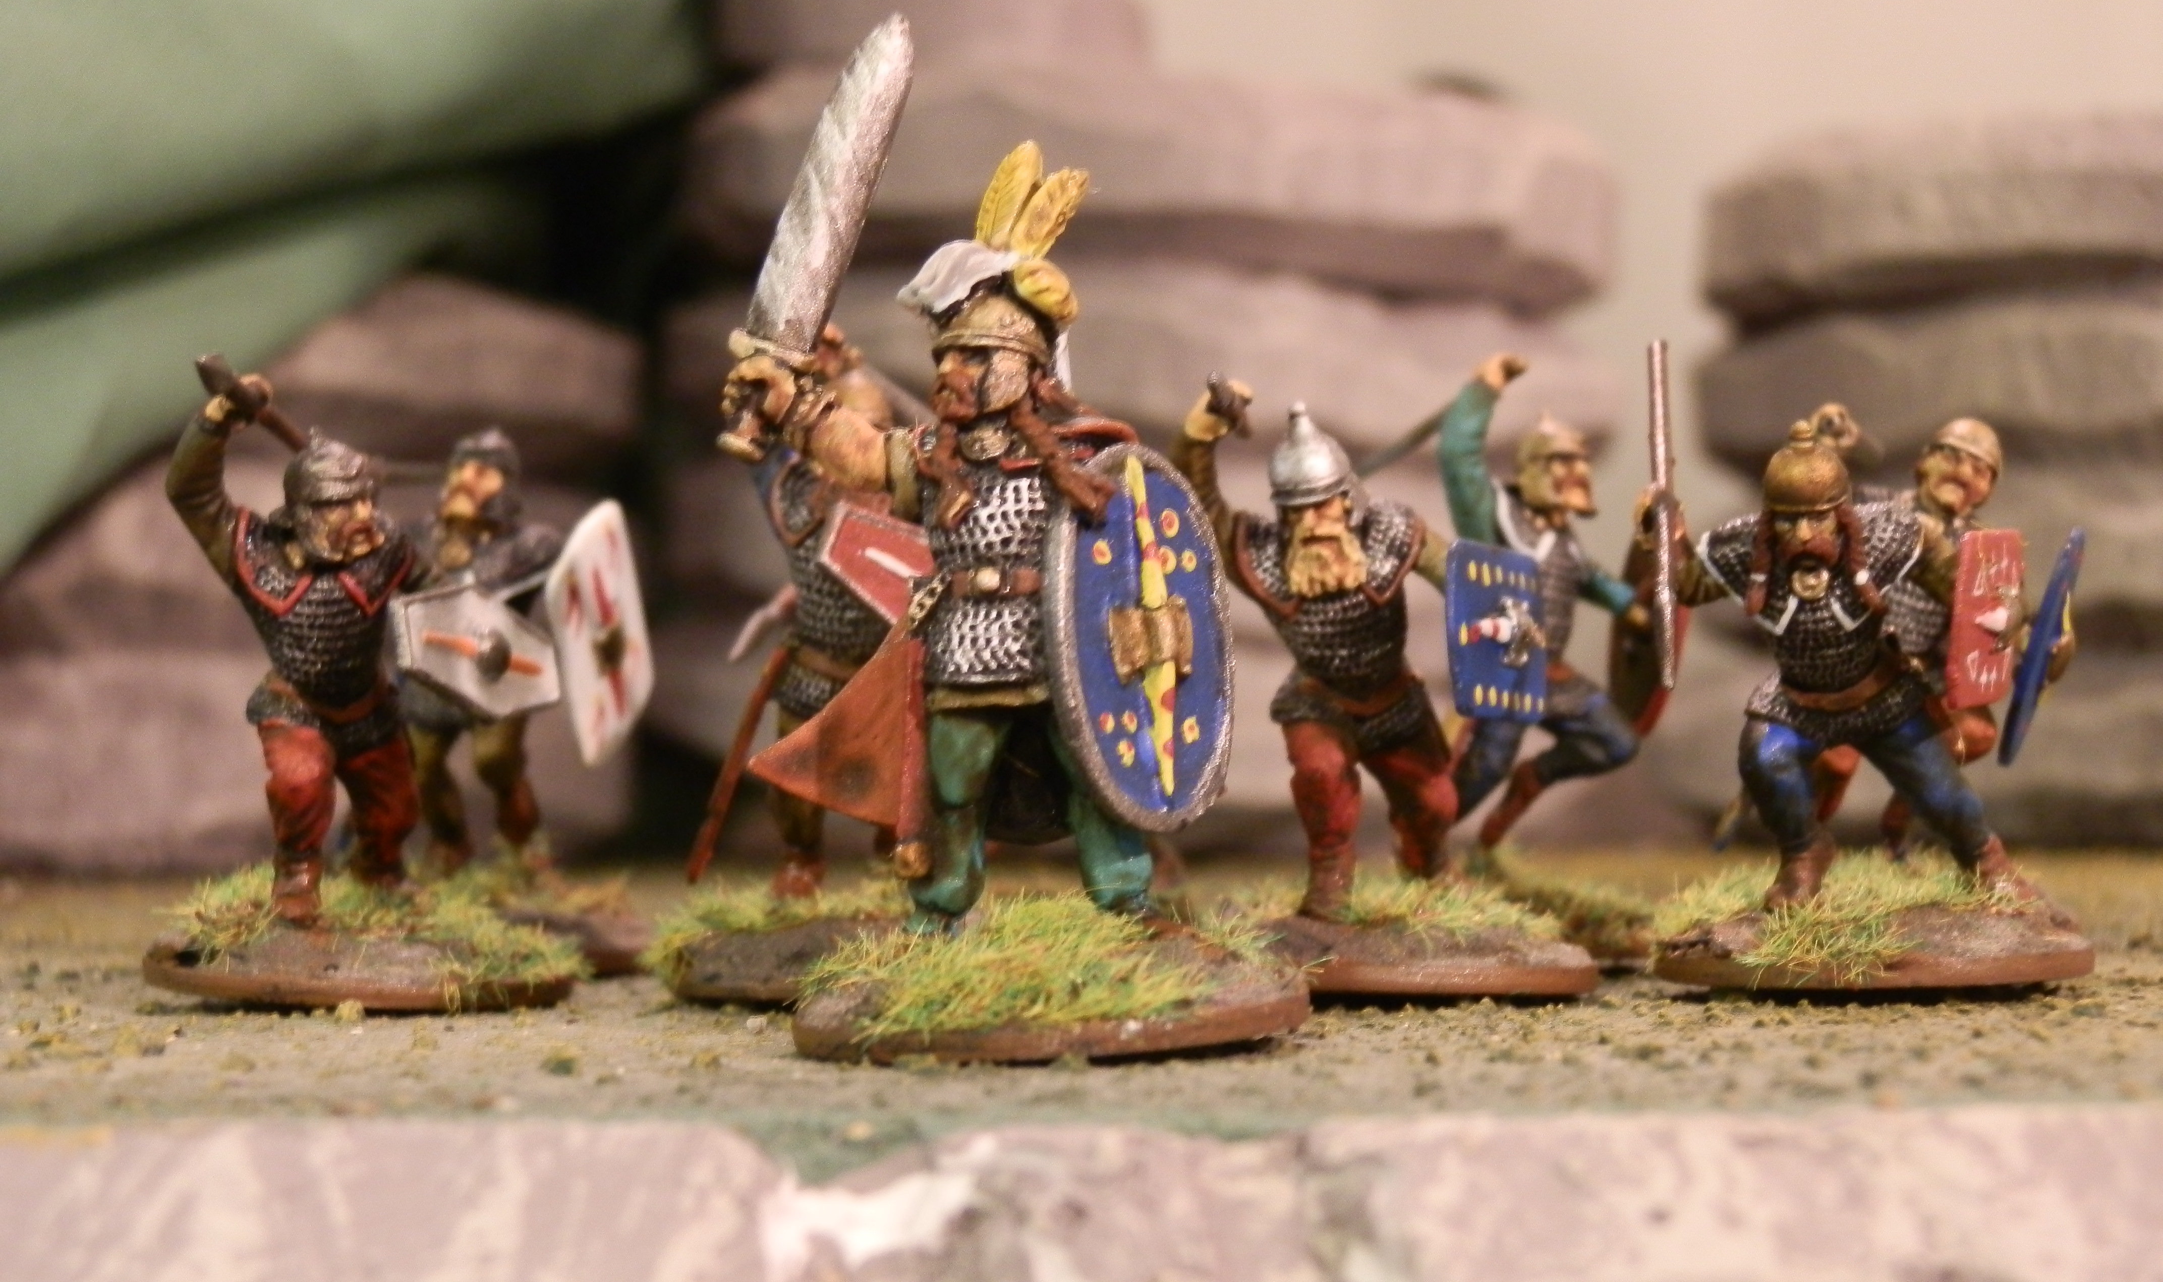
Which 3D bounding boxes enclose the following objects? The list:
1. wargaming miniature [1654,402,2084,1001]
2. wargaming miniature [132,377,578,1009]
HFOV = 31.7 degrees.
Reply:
[{"bbox_3d":[0.045,0.003,0.216,0.025,0.033,0.025,0,0,10],"label":"wargaming miniature"},{"bbox_3d":[-0.041,0.002,0.219,0.025,0.036,0.025,0,0,-16],"label":"wargaming miniature"}]

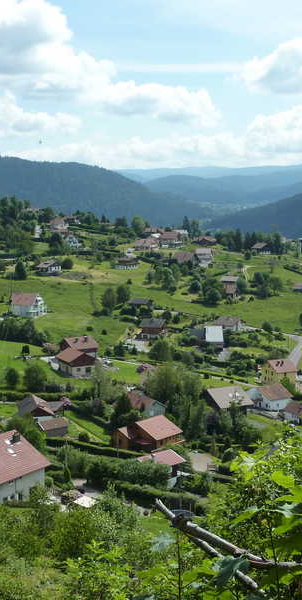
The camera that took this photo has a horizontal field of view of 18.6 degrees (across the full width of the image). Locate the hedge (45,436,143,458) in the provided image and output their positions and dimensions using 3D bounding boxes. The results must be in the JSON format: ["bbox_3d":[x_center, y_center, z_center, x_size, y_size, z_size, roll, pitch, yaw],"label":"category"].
[{"bbox_3d":[-12.127,31.220,196.000,22.300,2.000,2.000,3,8,20],"label":"hedge"}]

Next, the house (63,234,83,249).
[{"bbox_3d":[-46.800,-33.300,534.300,10.300,7.900,10.300,-4,8,-28],"label":"house"}]

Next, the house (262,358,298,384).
[{"bbox_3d":[48.090,28.020,350.000,9.900,10.200,10.600,-3,8,-22],"label":"house"}]

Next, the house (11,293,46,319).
[{"bbox_3d":[-50.600,1.800,380.700,11.300,8.900,9.600,4,8,28],"label":"house"}]

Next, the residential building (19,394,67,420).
[{"bbox_3d":[-23.930,24.160,203.000,9.460,4.900,9.460,-2,7,-13],"label":"residential building"}]

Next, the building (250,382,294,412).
[{"bbox_3d":[39.800,31.800,307.800,9.600,6.900,11.800,-5,9,-32],"label":"building"}]

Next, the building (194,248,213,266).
[{"bbox_3d":[32.117,-26.089,565.000,10.200,9.300,8.500,3,8,20],"label":"building"}]

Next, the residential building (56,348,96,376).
[{"bbox_3d":[-25.874,20.596,316.000,10.000,7.000,11.600,-4,9,-30],"label":"residential building"}]

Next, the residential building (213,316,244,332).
[{"bbox_3d":[38.040,11.870,448.000,10.800,6.400,9.500,3,8,22],"label":"residential building"}]

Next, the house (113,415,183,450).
[{"bbox_3d":[-0.618,30.134,210.000,13.200,6.300,9.000,7,10,44],"label":"house"}]

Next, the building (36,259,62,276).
[{"bbox_3d":[-48.810,-15.640,440.000,9.140,7.810,8.220,6,9,40],"label":"building"}]

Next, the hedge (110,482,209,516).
[{"bbox_3d":[0.980,27.710,130.080,15.000,2.300,1.900,4,8,28],"label":"hedge"}]

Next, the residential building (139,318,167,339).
[{"bbox_3d":[1.142,12.624,408.000,9.500,7.800,8.200,2,8,13],"label":"residential building"}]

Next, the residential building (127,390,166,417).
[{"bbox_3d":[-1.377,30.338,272.000,8.200,6.100,10.600,-5,9,-32],"label":"residential building"}]

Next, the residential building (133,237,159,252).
[{"bbox_3d":[-2.560,-32.600,540.000,14.430,8.930,10.690,0,7,4],"label":"residential building"}]

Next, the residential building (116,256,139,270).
[{"bbox_3d":[-12.260,-19.160,480.000,12.190,6.820,9.750,0,7,-3],"label":"residential building"}]

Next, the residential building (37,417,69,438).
[{"bbox_3d":[-20.680,26.590,195.000,5.440,3.750,4.350,-5,8,-37],"label":"residential building"}]

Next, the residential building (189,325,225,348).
[{"bbox_3d":[21.000,13.190,345.000,12.790,8.180,10.240,0,7,0],"label":"residential building"}]

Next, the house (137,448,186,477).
[{"bbox_3d":[0.450,27.600,151.000,8.000,5.300,7.500,-7,11,-45],"label":"house"}]

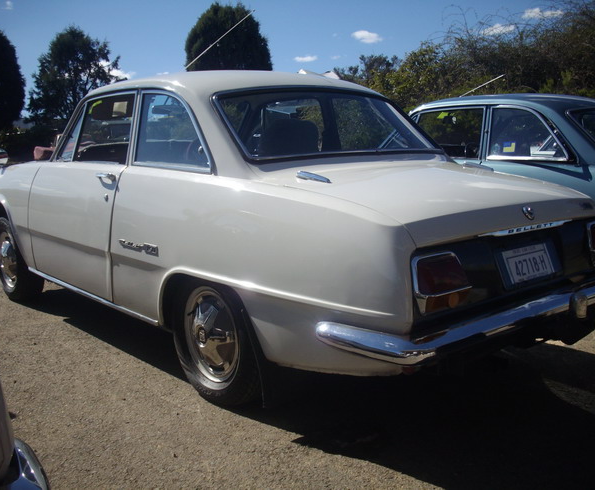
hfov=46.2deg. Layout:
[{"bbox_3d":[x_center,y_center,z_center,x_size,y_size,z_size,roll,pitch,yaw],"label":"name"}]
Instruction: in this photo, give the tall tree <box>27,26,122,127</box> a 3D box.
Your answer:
[{"bbox_3d":[-11.447,-8.234,35.369,5.200,6.800,5.200,-4,10,-17],"label":"tall tree"}]

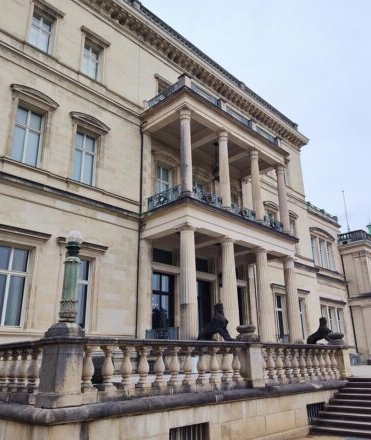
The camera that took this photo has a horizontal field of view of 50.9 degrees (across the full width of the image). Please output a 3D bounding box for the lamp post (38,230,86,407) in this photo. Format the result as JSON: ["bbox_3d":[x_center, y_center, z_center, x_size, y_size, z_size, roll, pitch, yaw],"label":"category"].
[{"bbox_3d":[-1.884,1.469,6.211,0.487,2.720,0.487,-20,-27,41],"label":"lamp post"}]

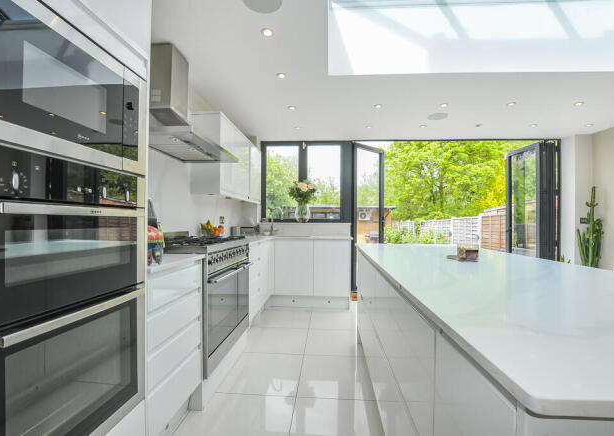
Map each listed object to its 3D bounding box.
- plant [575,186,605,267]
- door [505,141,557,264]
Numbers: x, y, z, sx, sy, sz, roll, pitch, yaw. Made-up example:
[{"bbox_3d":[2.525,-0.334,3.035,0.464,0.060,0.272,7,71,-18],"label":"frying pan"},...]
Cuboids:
[{"bbox_3d":[3.569,0.421,3.416,0.260,1.560,0.260,0,-1,5],"label":"plant"},{"bbox_3d":[3.523,0.034,4.357,0.230,2.310,0.860,0,-1,5],"label":"door"}]

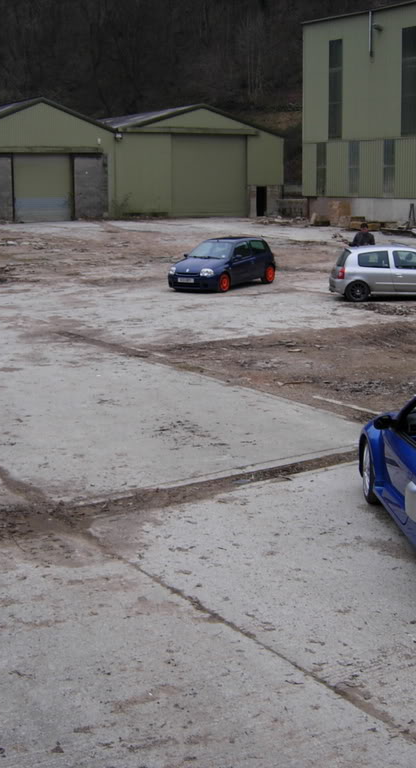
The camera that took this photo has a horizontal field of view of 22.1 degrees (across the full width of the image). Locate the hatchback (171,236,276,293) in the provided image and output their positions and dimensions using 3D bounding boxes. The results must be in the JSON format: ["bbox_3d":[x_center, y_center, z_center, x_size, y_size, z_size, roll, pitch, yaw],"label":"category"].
[{"bbox_3d":[0.439,-3.472,30.577,1.640,1.417,3.773,7,13,33],"label":"hatchback"}]

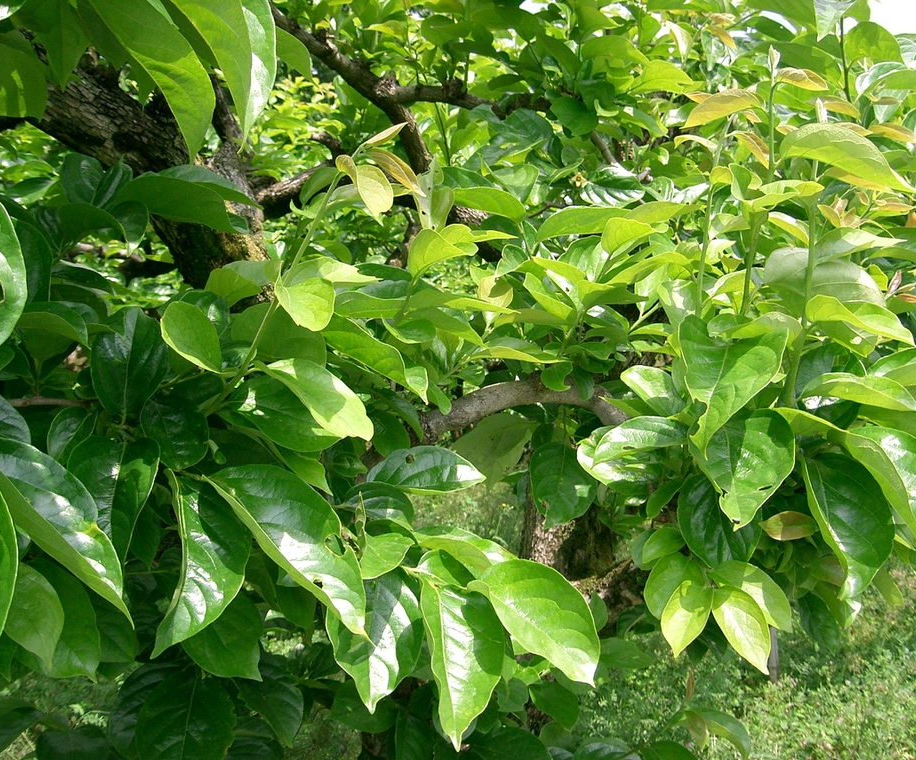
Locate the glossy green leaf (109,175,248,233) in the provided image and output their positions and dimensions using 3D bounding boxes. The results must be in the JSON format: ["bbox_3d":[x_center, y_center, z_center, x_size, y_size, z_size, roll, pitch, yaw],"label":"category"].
[{"bbox_3d":[-0.264,-0.164,1.080,0.135,0.070,0.030,15,53,15],"label":"glossy green leaf"}]

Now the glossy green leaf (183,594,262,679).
[{"bbox_3d":[-0.197,0.202,0.950,0.070,0.105,0.020,-20,-25,-16],"label":"glossy green leaf"}]

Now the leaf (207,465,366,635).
[{"bbox_3d":[-0.110,0.112,0.780,0.146,0.030,0.066,45,47,16],"label":"leaf"}]

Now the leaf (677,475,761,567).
[{"bbox_3d":[0.254,0.139,1.120,0.080,0.125,0.020,-17,-18,6],"label":"leaf"}]

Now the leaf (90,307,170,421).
[{"bbox_3d":[-0.291,-0.015,1.020,0.070,0.110,0.024,4,-22,-2],"label":"leaf"}]

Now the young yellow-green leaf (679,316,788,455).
[{"bbox_3d":[0.226,0.004,0.950,0.085,0.030,0.125,7,51,5],"label":"young yellow-green leaf"}]

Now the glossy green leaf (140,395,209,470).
[{"bbox_3d":[-0.259,0.048,1.050,0.060,0.080,0.018,-20,-25,-14],"label":"glossy green leaf"}]

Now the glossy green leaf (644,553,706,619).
[{"bbox_3d":[0.221,0.210,1.170,0.052,0.076,0.018,20,-23,23],"label":"glossy green leaf"}]

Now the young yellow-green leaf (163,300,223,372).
[{"bbox_3d":[-0.227,-0.036,0.980,0.050,0.076,0.018,-24,21,32],"label":"young yellow-green leaf"}]

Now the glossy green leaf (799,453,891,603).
[{"bbox_3d":[0.352,0.130,1.030,0.073,0.132,0.030,-8,-12,-20],"label":"glossy green leaf"}]

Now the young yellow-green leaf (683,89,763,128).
[{"bbox_3d":[0.266,-0.273,1.150,0.085,0.022,0.042,-19,38,-21],"label":"young yellow-green leaf"}]

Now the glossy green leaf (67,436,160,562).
[{"bbox_3d":[-0.299,0.105,1.000,0.078,0.122,0.025,4,-31,-4],"label":"glossy green leaf"}]

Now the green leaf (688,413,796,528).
[{"bbox_3d":[0.243,0.075,0.980,0.084,0.115,0.024,-1,-31,-4],"label":"green leaf"}]

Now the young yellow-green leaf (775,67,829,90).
[{"bbox_3d":[0.359,-0.315,1.200,0.058,0.014,0.028,12,30,18],"label":"young yellow-green leaf"}]

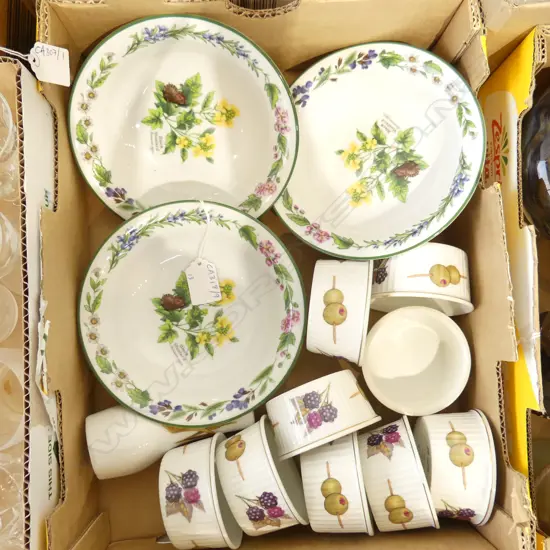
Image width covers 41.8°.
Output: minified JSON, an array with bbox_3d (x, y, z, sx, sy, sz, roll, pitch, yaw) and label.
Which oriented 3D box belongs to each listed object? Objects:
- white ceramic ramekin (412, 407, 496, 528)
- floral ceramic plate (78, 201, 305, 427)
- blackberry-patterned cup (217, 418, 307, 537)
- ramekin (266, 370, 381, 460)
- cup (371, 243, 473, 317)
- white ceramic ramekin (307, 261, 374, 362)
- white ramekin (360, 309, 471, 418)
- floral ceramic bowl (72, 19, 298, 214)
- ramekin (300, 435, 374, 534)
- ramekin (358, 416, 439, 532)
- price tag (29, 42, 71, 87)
[{"bbox_3d":[0.127,0.139,0.526,0.042,0.085,0.085,2,90,0],"label":"white ceramic ramekin"},{"bbox_3d":[-0.061,0.029,0.552,0.166,0.047,0.166,0,87,-2],"label":"floral ceramic plate"},{"bbox_3d":[-0.010,0.152,0.536,0.042,0.085,0.085,-25,90,7],"label":"blackberry-patterned cup"},{"bbox_3d":[0.035,0.108,0.561,0.086,0.086,0.043,-23,76,0],"label":"ramekin"},{"bbox_3d":[0.111,0.004,0.553,0.085,0.085,0.042,7,77,0],"label":"cup"},{"bbox_3d":[0.050,0.025,0.544,0.042,0.085,0.085,7,90,10],"label":"white ceramic ramekin"},{"bbox_3d":[0.109,0.068,0.572,0.084,0.043,0.084,0,84,1],"label":"white ramekin"},{"bbox_3d":[-0.065,-0.111,0.542,0.166,0.047,0.166,2,116,4],"label":"floral ceramic bowl"},{"bbox_3d":[0.045,0.150,0.528,0.042,0.085,0.085,-10,90,6],"label":"ramekin"},{"bbox_3d":[0.089,0.150,0.534,0.042,0.085,0.085,-17,90,10],"label":"ramekin"},{"bbox_3d":[-0.136,-0.127,0.435,0.031,0.001,0.023,-2,94,-37],"label":"price tag"}]

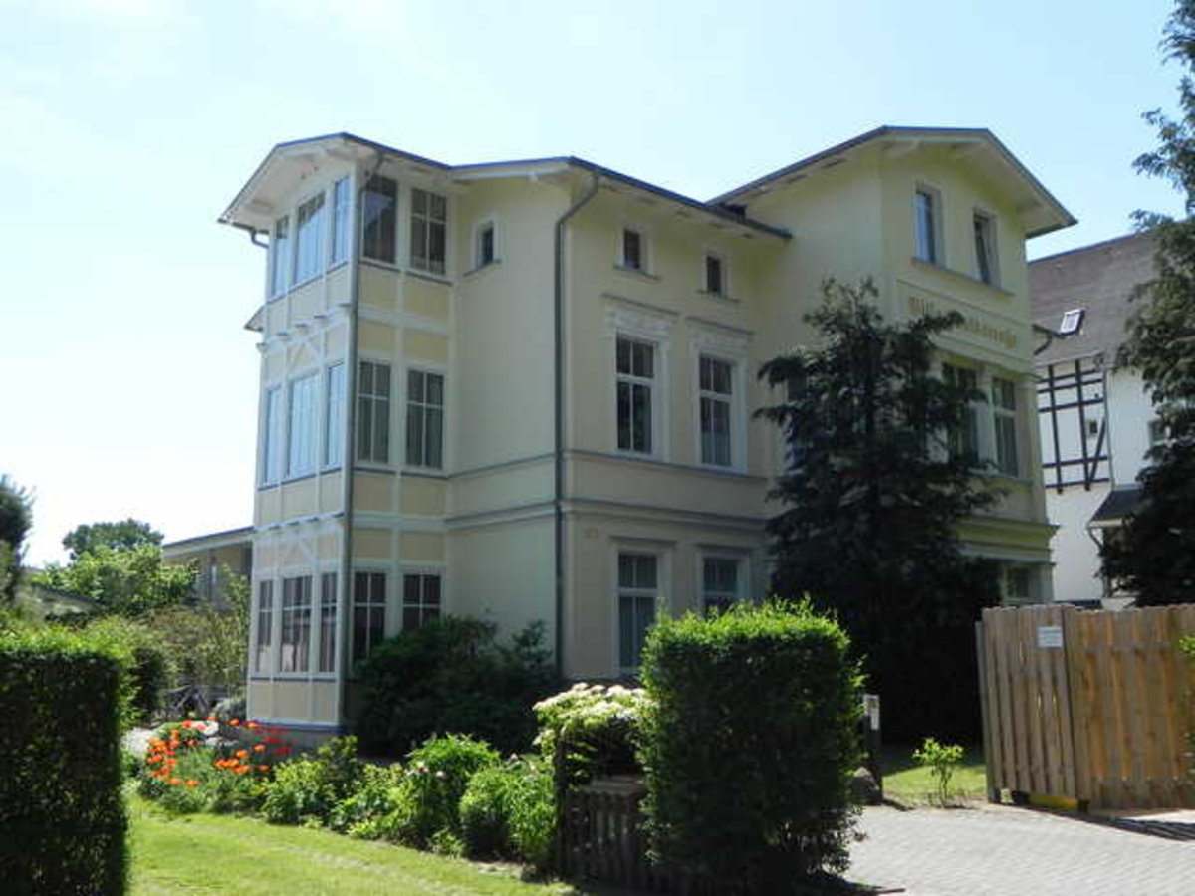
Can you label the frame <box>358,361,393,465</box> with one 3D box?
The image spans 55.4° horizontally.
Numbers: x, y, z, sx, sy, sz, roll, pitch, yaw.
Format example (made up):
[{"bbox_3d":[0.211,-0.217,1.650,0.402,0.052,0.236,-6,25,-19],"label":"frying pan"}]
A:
[{"bbox_3d":[-3.915,-0.633,20.018,0.651,1.803,0.100,8,-13,-41],"label":"frame"}]

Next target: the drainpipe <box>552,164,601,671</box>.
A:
[{"bbox_3d":[-0.307,0.068,17.147,0.146,8.632,1.102,8,-13,-40],"label":"drainpipe"}]

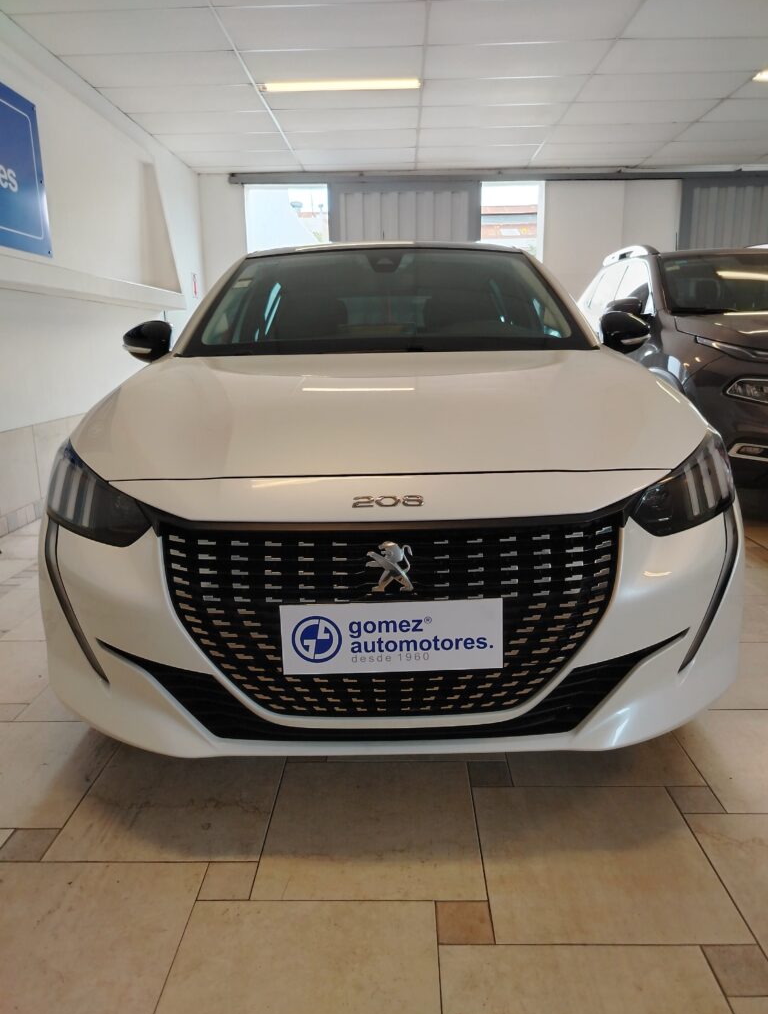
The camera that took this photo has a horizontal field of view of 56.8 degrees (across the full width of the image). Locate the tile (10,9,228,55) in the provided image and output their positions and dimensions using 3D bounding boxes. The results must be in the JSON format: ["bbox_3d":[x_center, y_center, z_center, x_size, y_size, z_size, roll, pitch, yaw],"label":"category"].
[{"bbox_3d":[-1.546,-2.877,4.296,1.161,0.020,0.598,0,13,2],"label":"tile"}]

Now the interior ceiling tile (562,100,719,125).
[{"bbox_3d":[2.125,-3.309,5.946,1.204,0.020,0.598,0,13,2],"label":"interior ceiling tile"}]

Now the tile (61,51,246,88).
[{"bbox_3d":[-1.528,-3.012,4.884,1.161,0.020,0.598,0,13,2],"label":"tile"}]

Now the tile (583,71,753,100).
[{"bbox_3d":[2.107,-3.174,5.359,1.204,0.020,0.598,0,13,2],"label":"tile"}]

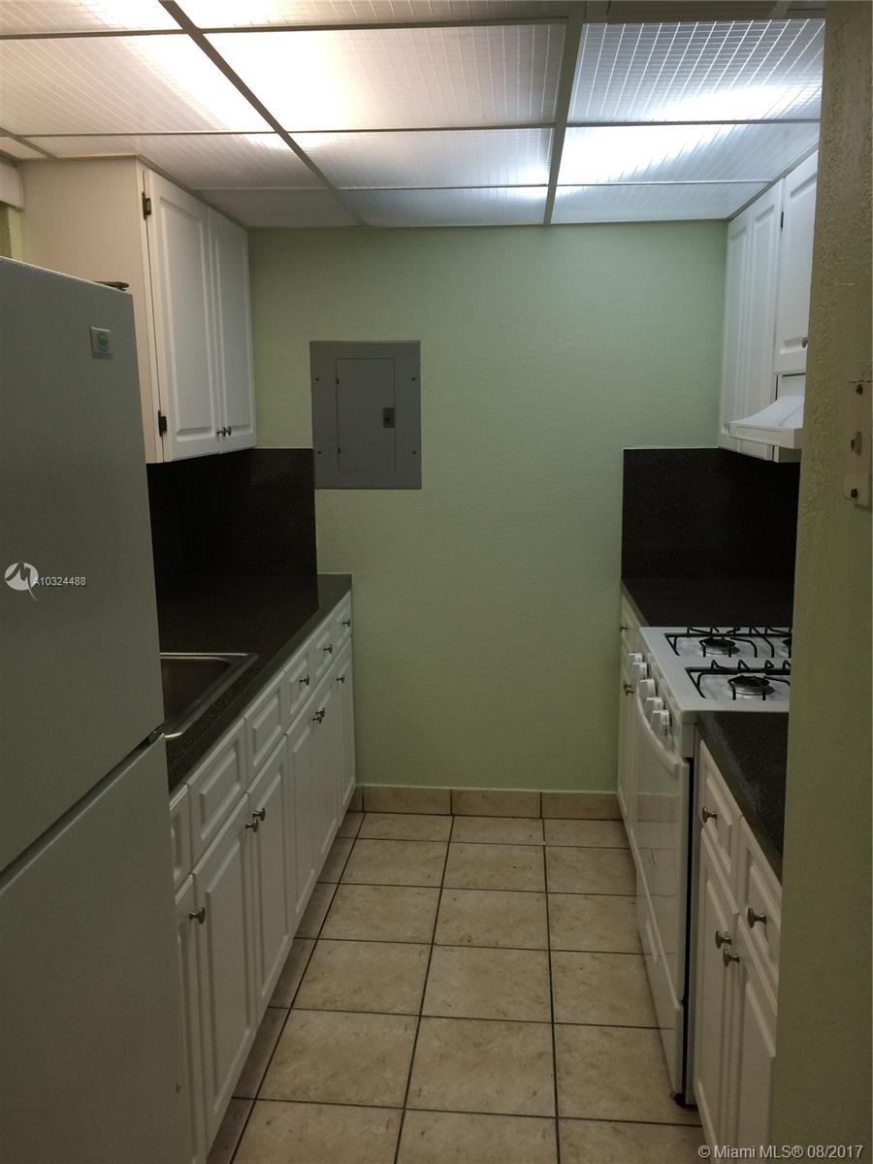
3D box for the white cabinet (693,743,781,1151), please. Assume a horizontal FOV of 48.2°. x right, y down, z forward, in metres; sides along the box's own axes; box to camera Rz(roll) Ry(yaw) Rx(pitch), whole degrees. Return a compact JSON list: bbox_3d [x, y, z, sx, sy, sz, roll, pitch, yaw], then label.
[{"bbox_3d":[0.807,0.795,1.638,0.618,0.843,0.714,1,10,5],"label":"white cabinet"}]

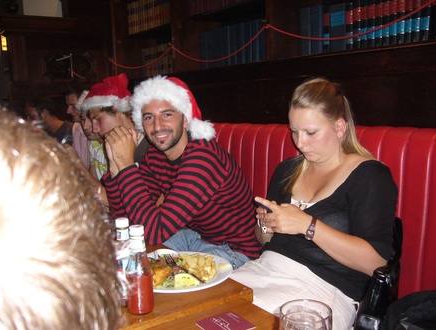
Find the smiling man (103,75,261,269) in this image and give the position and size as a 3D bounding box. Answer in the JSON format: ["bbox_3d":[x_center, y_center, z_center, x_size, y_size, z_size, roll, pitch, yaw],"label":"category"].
[{"bbox_3d":[-0.157,0.331,1.665,0.740,1.290,0.560,-9,11,-43],"label":"smiling man"}]

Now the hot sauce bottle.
[{"bbox_3d":[-0.176,0.232,0.997,0.060,0.191,0.060,-1,8,0],"label":"hot sauce bottle"}]

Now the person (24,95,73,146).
[{"bbox_3d":[-1.207,0.143,3.150,0.740,1.280,0.520,-6,10,-31],"label":"person"}]

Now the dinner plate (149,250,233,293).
[{"bbox_3d":[-0.100,0.283,1.193,0.290,0.028,0.290,-1,8,0],"label":"dinner plate"}]

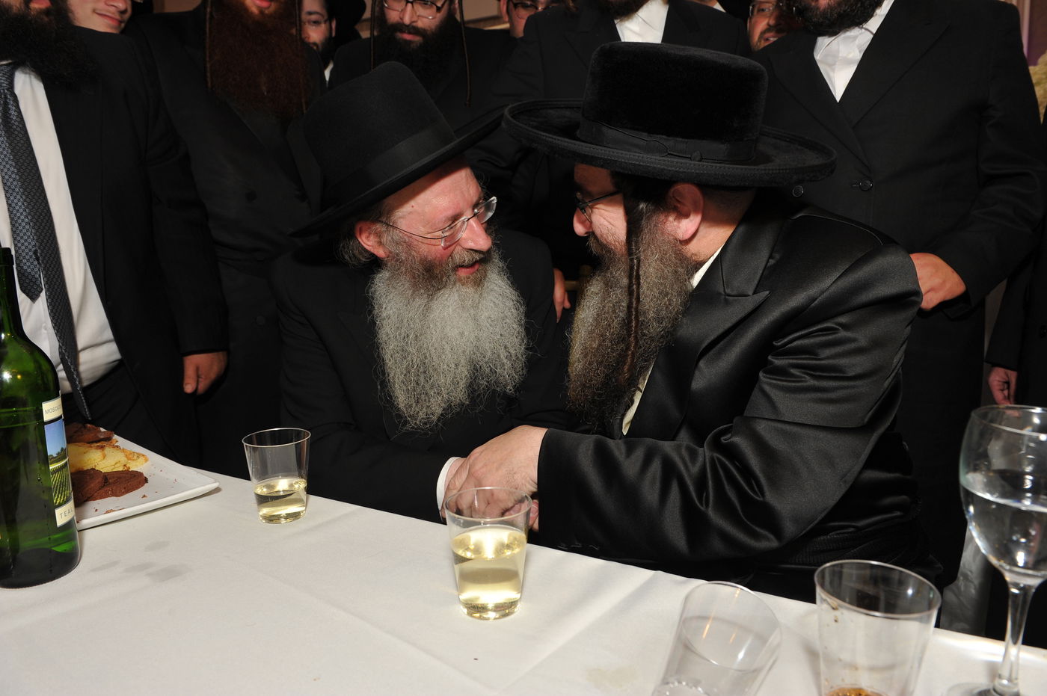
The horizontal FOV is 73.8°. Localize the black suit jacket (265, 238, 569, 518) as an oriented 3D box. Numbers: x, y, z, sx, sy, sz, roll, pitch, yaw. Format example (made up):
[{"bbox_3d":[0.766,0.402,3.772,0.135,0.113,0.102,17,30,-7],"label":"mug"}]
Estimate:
[{"bbox_3d":[-0.148,0.145,1.075,0.480,0.630,0.420,0,10,-2],"label":"black suit jacket"}]

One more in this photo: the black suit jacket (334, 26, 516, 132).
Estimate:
[{"bbox_3d":[-0.225,-0.220,1.560,0.500,0.800,0.310,-2,10,-10],"label":"black suit jacket"}]

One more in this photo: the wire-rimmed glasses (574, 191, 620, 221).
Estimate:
[{"bbox_3d":[0.148,-0.186,0.857,0.140,0.046,0.138,-15,7,10],"label":"wire-rimmed glasses"}]

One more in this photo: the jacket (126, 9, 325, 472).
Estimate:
[{"bbox_3d":[-0.610,-0.160,1.430,0.490,0.920,0.330,-9,13,-41],"label":"jacket"}]

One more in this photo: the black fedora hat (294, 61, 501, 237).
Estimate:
[{"bbox_3d":[-0.196,-0.281,0.912,0.335,0.140,0.290,-14,23,40],"label":"black fedora hat"}]

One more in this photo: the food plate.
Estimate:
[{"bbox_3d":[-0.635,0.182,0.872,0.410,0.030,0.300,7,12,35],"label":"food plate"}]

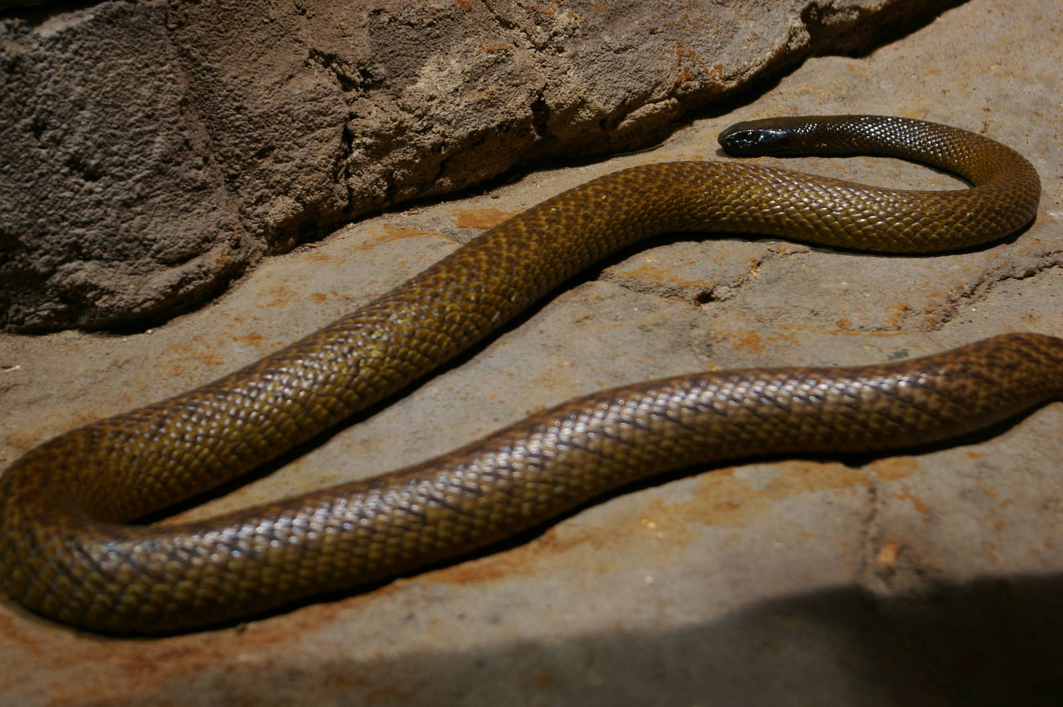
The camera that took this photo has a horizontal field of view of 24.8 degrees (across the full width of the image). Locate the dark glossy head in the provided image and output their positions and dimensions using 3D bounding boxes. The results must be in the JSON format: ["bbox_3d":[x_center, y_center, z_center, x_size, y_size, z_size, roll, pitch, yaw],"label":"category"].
[{"bbox_3d":[0.121,-0.116,1.300,0.041,0.017,0.022,-4,32,-6],"label":"dark glossy head"}]

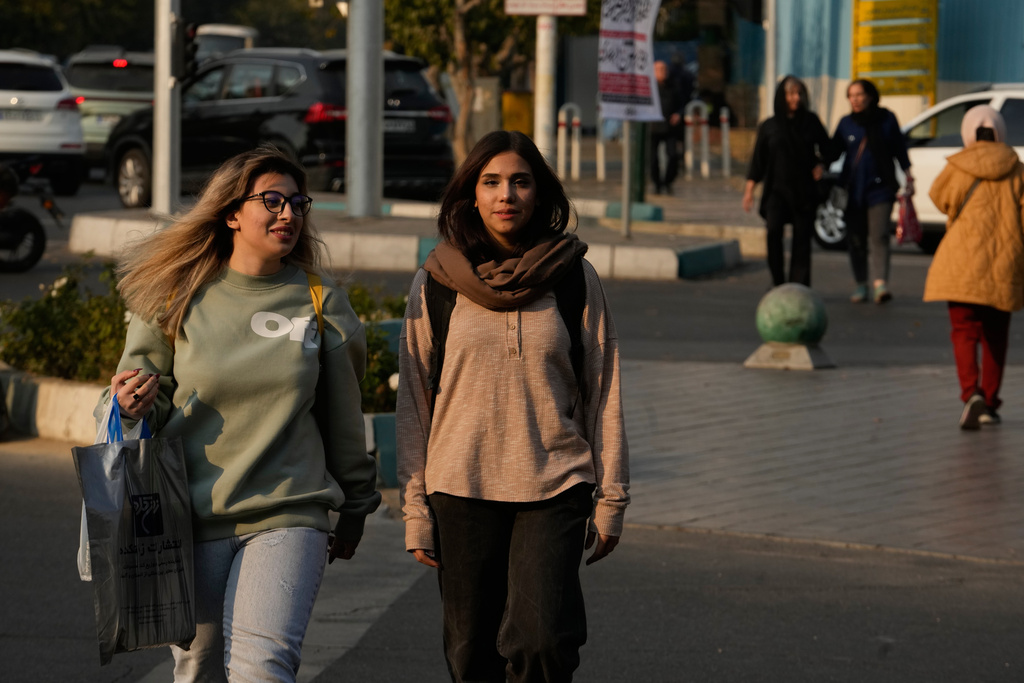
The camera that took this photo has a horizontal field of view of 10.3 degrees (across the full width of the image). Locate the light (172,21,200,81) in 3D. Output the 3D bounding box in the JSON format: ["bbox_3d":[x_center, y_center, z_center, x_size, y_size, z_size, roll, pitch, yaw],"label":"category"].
[{"bbox_3d":[-3.094,-2.757,54.000,0.240,0.560,0.200,2,3,30],"label":"light"}]

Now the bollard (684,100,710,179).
[{"bbox_3d":[2.344,-2.547,72.000,0.323,1.006,0.120,0,3,-6],"label":"bollard"}]

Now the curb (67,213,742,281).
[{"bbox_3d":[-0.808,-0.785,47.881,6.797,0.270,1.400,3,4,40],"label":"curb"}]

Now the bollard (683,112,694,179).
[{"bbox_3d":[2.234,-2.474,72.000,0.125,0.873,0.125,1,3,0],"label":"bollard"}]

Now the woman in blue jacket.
[{"bbox_3d":[2.640,-1.105,41.900,0.580,1.630,0.400,1,3,7],"label":"woman in blue jacket"}]

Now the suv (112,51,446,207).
[{"bbox_3d":[-2.530,-2.263,60.966,1.860,1.746,4.700,-1,4,-35],"label":"suv"}]

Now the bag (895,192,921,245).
[{"bbox_3d":[2.913,-0.901,41.700,0.200,0.370,0.130,1,3,0],"label":"bag"}]

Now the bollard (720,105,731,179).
[{"bbox_3d":[2.702,-2.518,72.000,0.120,0.911,0.120,1,3,0],"label":"bollard"}]

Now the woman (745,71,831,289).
[{"bbox_3d":[2.022,-1.127,41.900,0.620,1.640,0.380,1,3,5],"label":"woman"}]

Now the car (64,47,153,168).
[{"bbox_3d":[-5.157,-3.057,77.205,1.860,1.700,4.500,1,3,0],"label":"car"}]

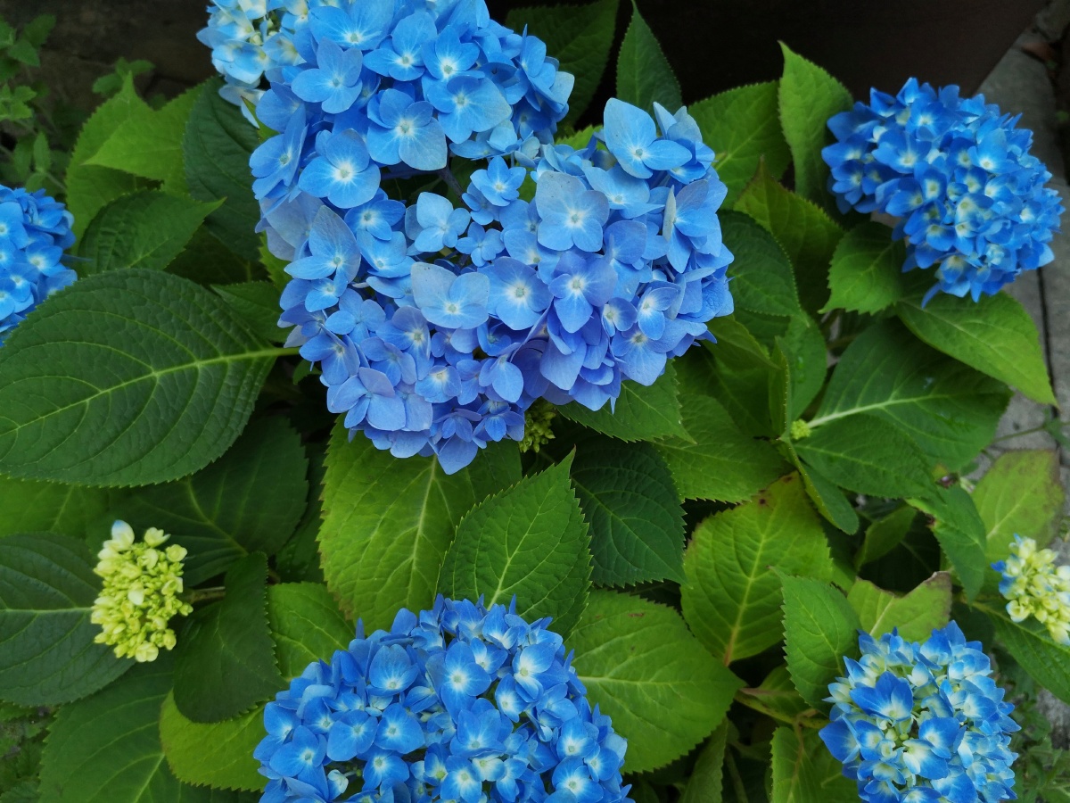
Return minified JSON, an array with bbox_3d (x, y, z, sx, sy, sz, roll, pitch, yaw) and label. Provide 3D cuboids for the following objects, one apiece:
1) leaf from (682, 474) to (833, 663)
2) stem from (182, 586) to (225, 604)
[{"bbox_3d":[0.155,0.117,0.580,0.102,0.028,0.145,22,69,12],"label":"leaf"},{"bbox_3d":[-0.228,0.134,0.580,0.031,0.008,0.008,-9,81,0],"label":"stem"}]

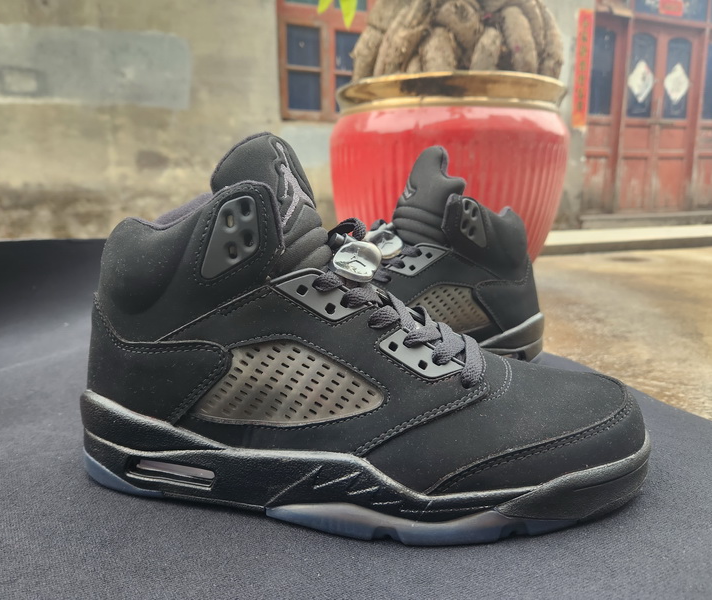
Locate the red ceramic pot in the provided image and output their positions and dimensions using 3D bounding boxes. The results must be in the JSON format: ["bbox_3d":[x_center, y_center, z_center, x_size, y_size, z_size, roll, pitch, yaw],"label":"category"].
[{"bbox_3d":[0.164,-0.203,1.020,0.437,0.359,0.437,-1,10,0],"label":"red ceramic pot"}]

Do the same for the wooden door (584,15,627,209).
[{"bbox_3d":[2.643,-1.927,5.618,0.457,1.999,0.060,-5,11,-23],"label":"wooden door"}]

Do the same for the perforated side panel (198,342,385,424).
[{"bbox_3d":[-0.030,0.037,0.240,0.086,0.037,0.012,2,-1,11],"label":"perforated side panel"}]

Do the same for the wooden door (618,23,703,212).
[{"bbox_3d":[3.436,-2.014,5.946,1.149,1.986,0.060,-5,11,-23],"label":"wooden door"}]

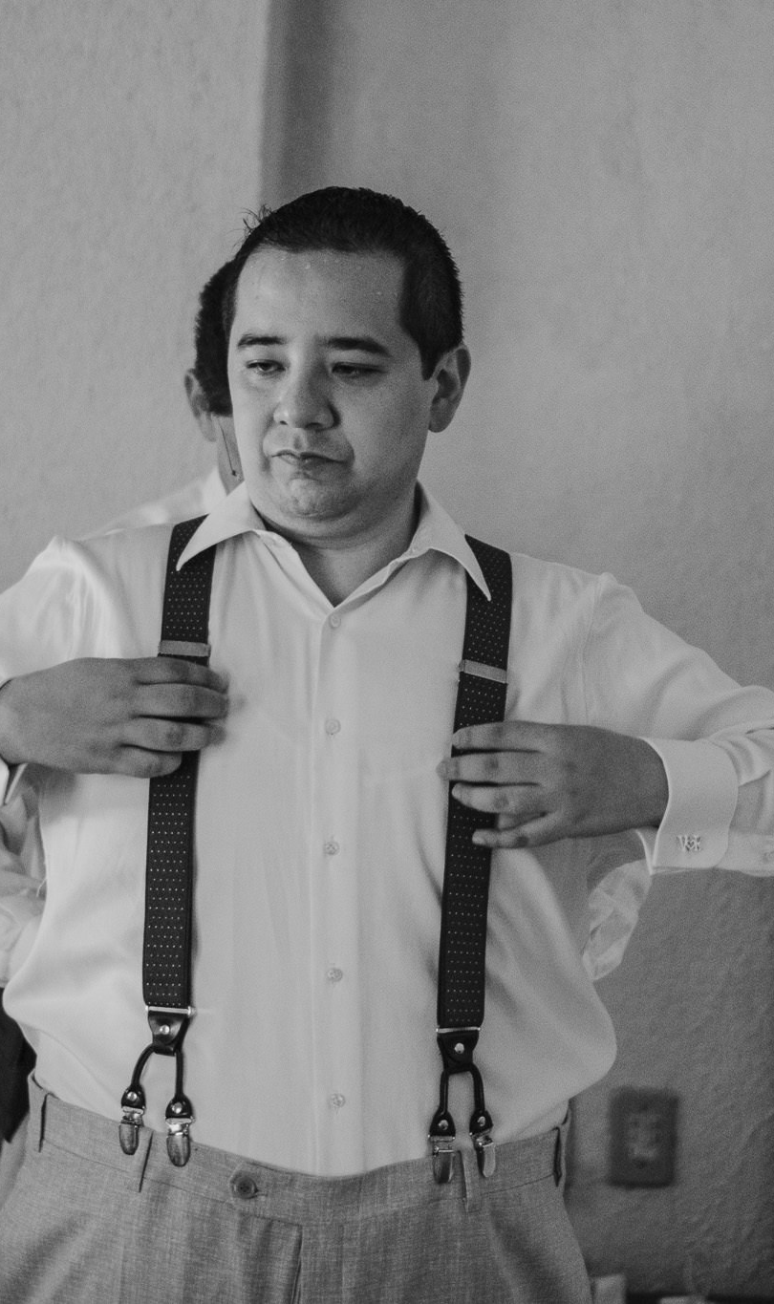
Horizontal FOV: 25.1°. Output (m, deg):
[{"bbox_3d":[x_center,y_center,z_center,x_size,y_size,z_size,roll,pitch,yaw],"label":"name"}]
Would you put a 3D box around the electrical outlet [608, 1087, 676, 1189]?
[{"bbox_3d":[0.317,0.600,2.150,0.079,0.118,0.012,2,0,0],"label":"electrical outlet"}]

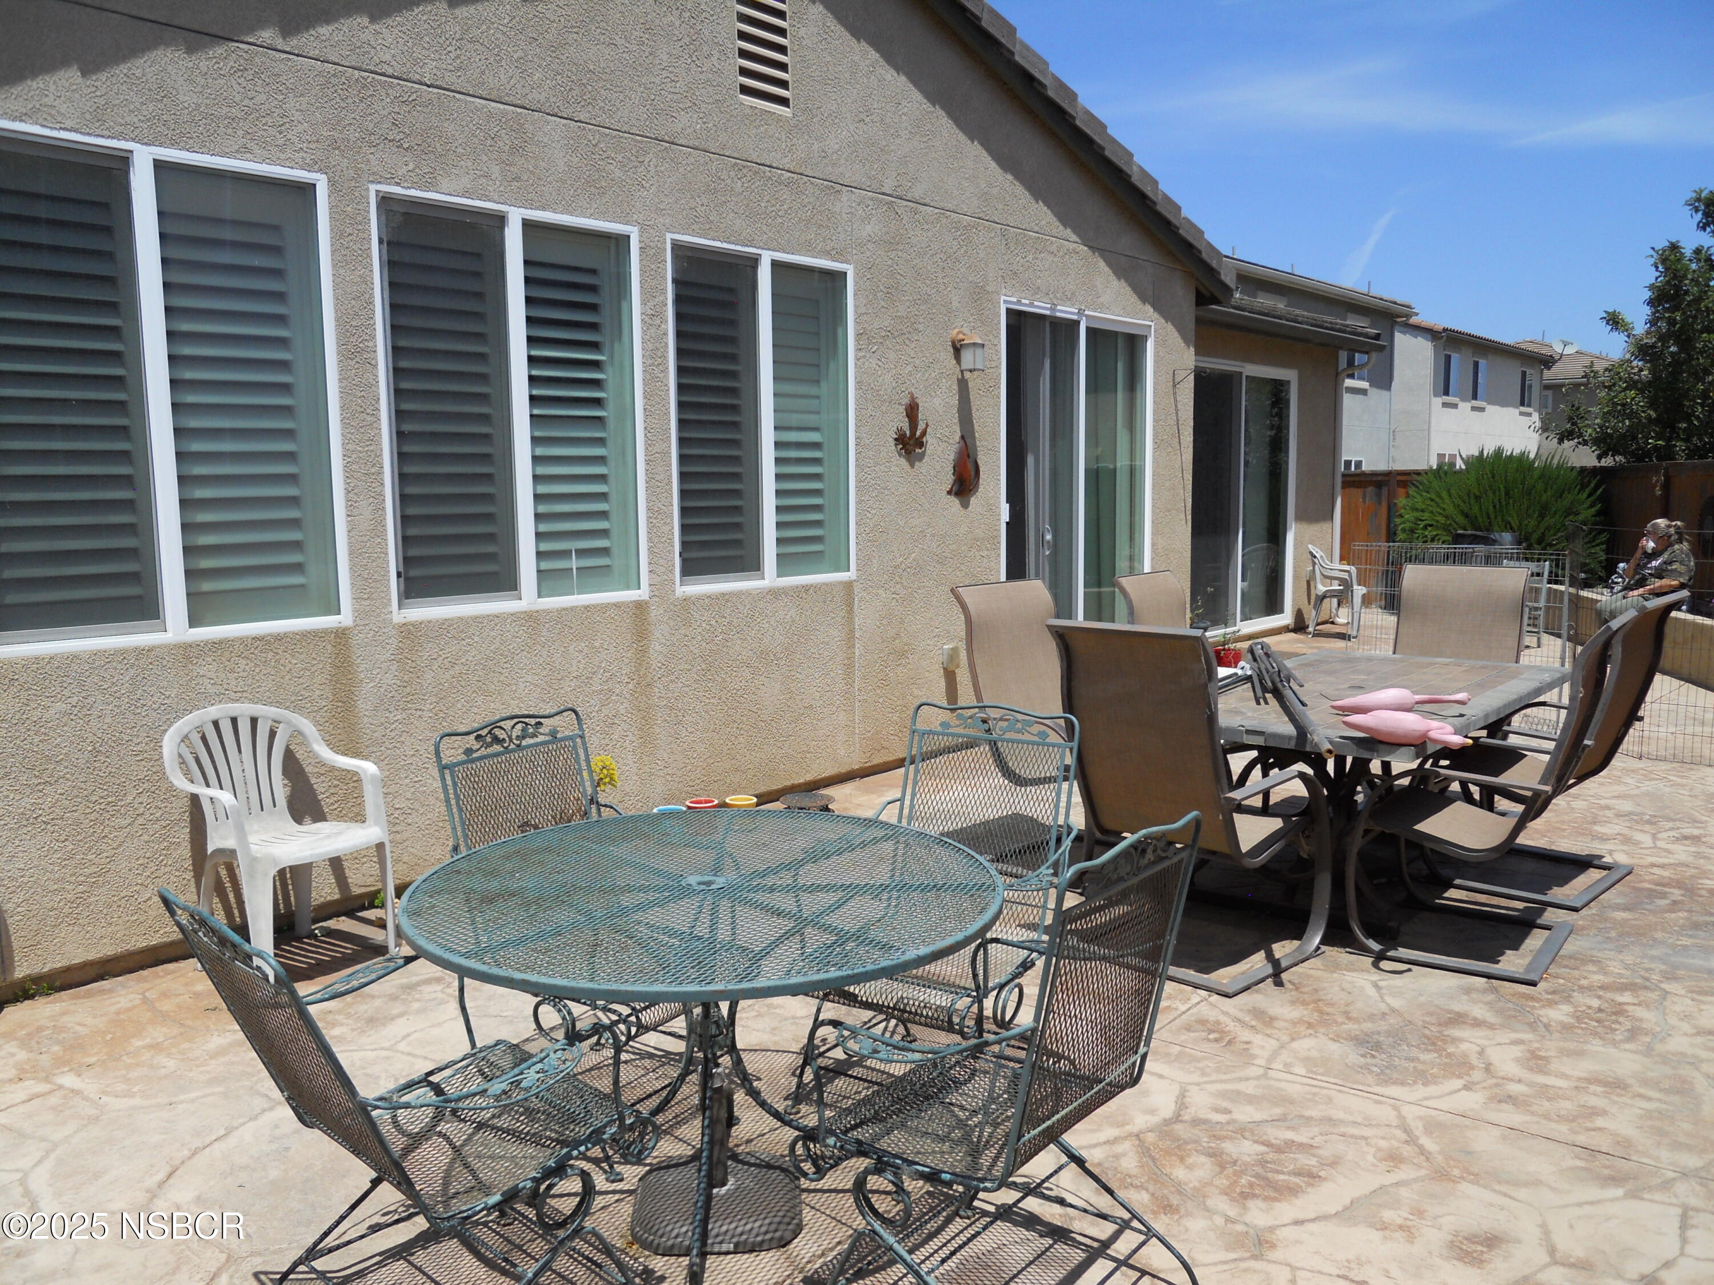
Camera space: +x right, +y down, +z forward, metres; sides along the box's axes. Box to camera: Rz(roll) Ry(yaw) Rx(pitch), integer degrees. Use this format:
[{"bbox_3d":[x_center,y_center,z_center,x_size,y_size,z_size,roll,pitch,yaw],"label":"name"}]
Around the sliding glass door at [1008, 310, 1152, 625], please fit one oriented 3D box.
[{"bbox_3d":[1.374,-0.809,8.589,0.110,2.440,1.736,5,9,40],"label":"sliding glass door"}]

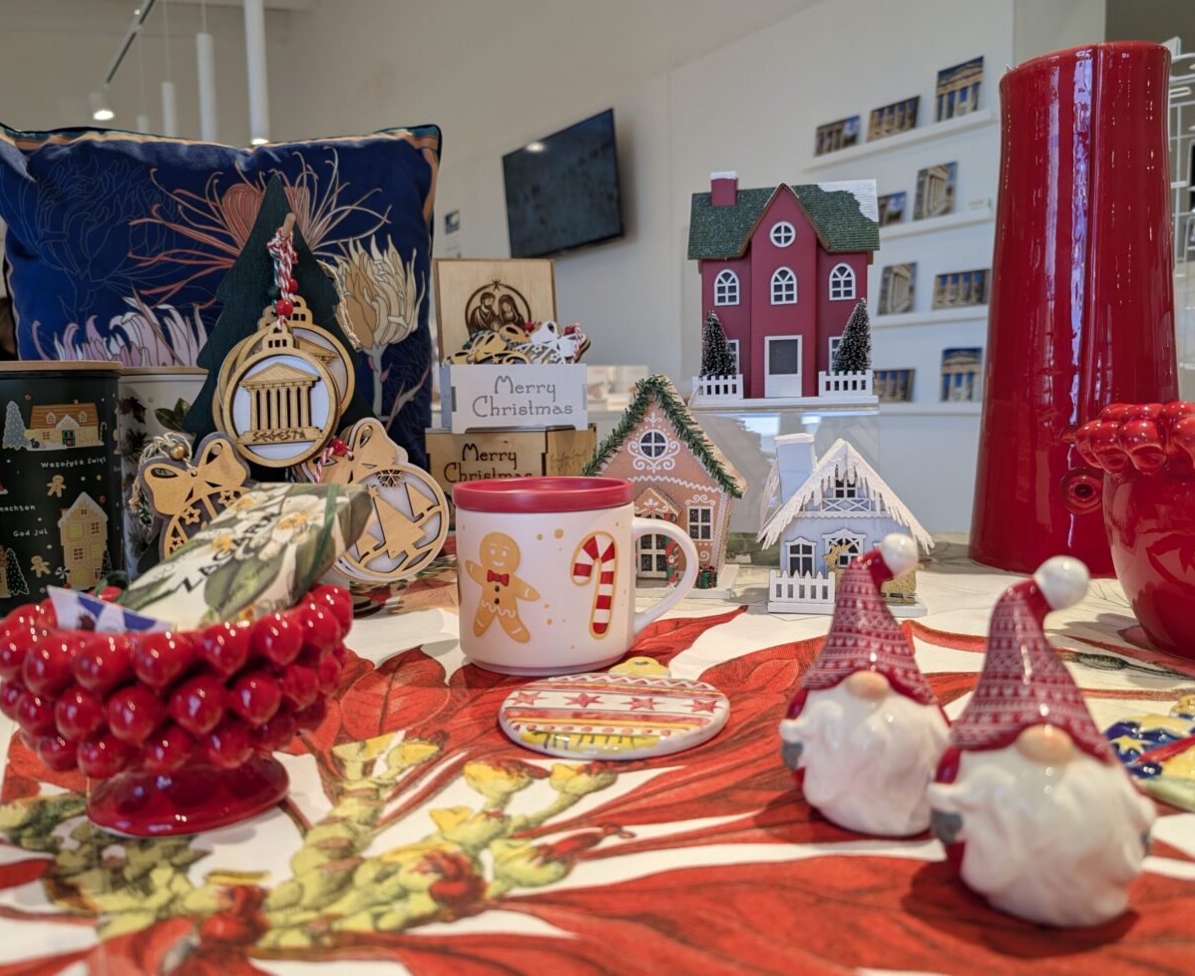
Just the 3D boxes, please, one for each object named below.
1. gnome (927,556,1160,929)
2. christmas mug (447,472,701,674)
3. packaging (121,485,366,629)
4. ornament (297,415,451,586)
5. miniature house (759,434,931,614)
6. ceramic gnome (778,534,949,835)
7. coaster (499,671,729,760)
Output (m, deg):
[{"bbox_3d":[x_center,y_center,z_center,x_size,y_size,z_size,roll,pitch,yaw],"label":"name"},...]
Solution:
[{"bbox_3d":[0.119,0.061,0.240,0.060,0.088,0.054,1,5,19],"label":"gnome"},{"bbox_3d":[-0.011,0.042,0.463,0.124,0.088,0.093,-1,5,-8],"label":"christmas mug"},{"bbox_3d":[-0.113,0.029,0.300,0.043,0.026,0.094,6,19,-3],"label":"packaging"},{"bbox_3d":[-0.150,0.010,0.612,0.081,0.112,0.020,-28,-9,-9],"label":"ornament"},{"bbox_3d":[0.155,0.019,0.579,0.104,0.109,0.085,0,5,9],"label":"miniature house"},{"bbox_3d":[0.086,0.057,0.287,0.058,0.088,0.053,0,5,10],"label":"ceramic gnome"},{"bbox_3d":[0.008,0.088,0.374,0.095,0.011,0.105,0,5,7],"label":"coaster"}]

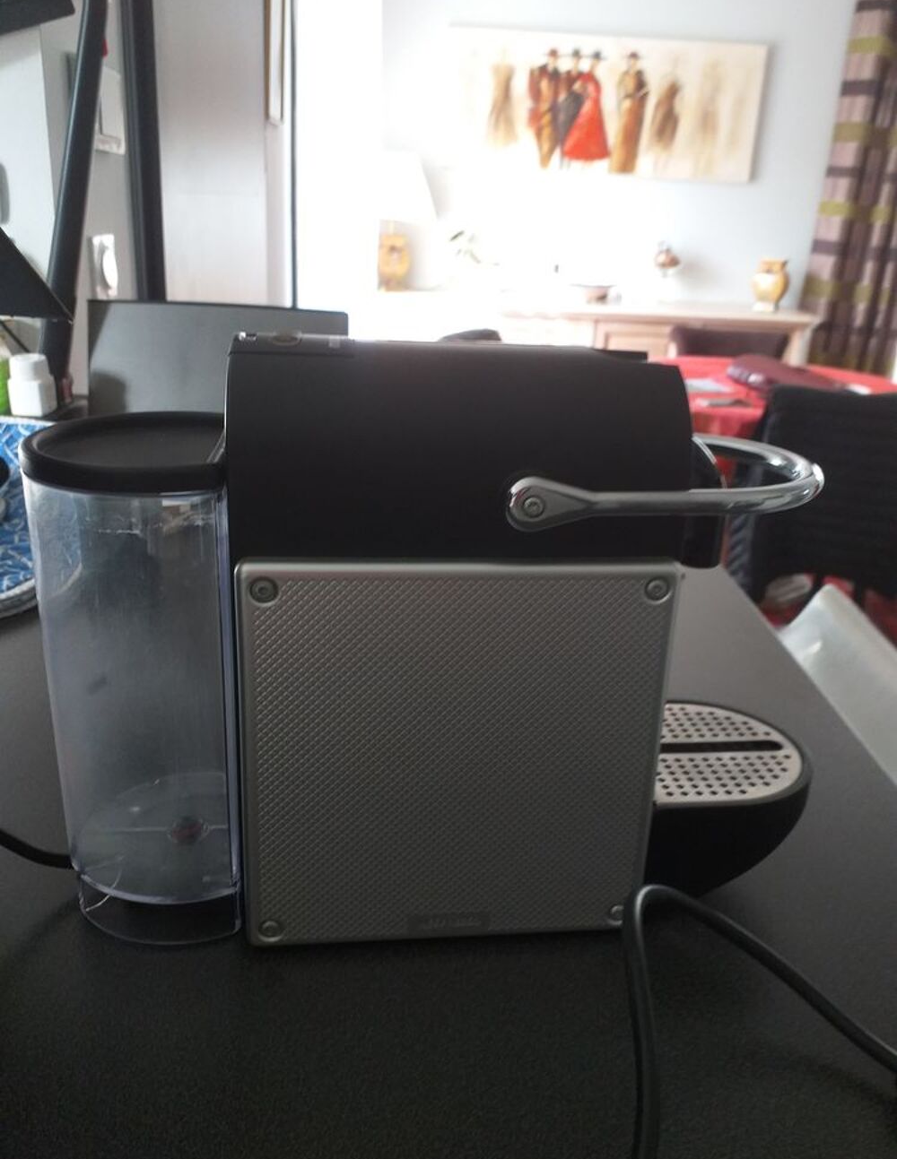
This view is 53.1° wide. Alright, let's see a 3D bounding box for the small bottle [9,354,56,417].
[{"bbox_3d":[-0.468,-0.219,1.008,0.037,0.063,0.037,2,17,0],"label":"small bottle"}]

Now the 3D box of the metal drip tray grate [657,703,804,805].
[{"bbox_3d":[0.116,0.080,0.412,0.088,0.008,0.092,0,17,-7],"label":"metal drip tray grate"}]

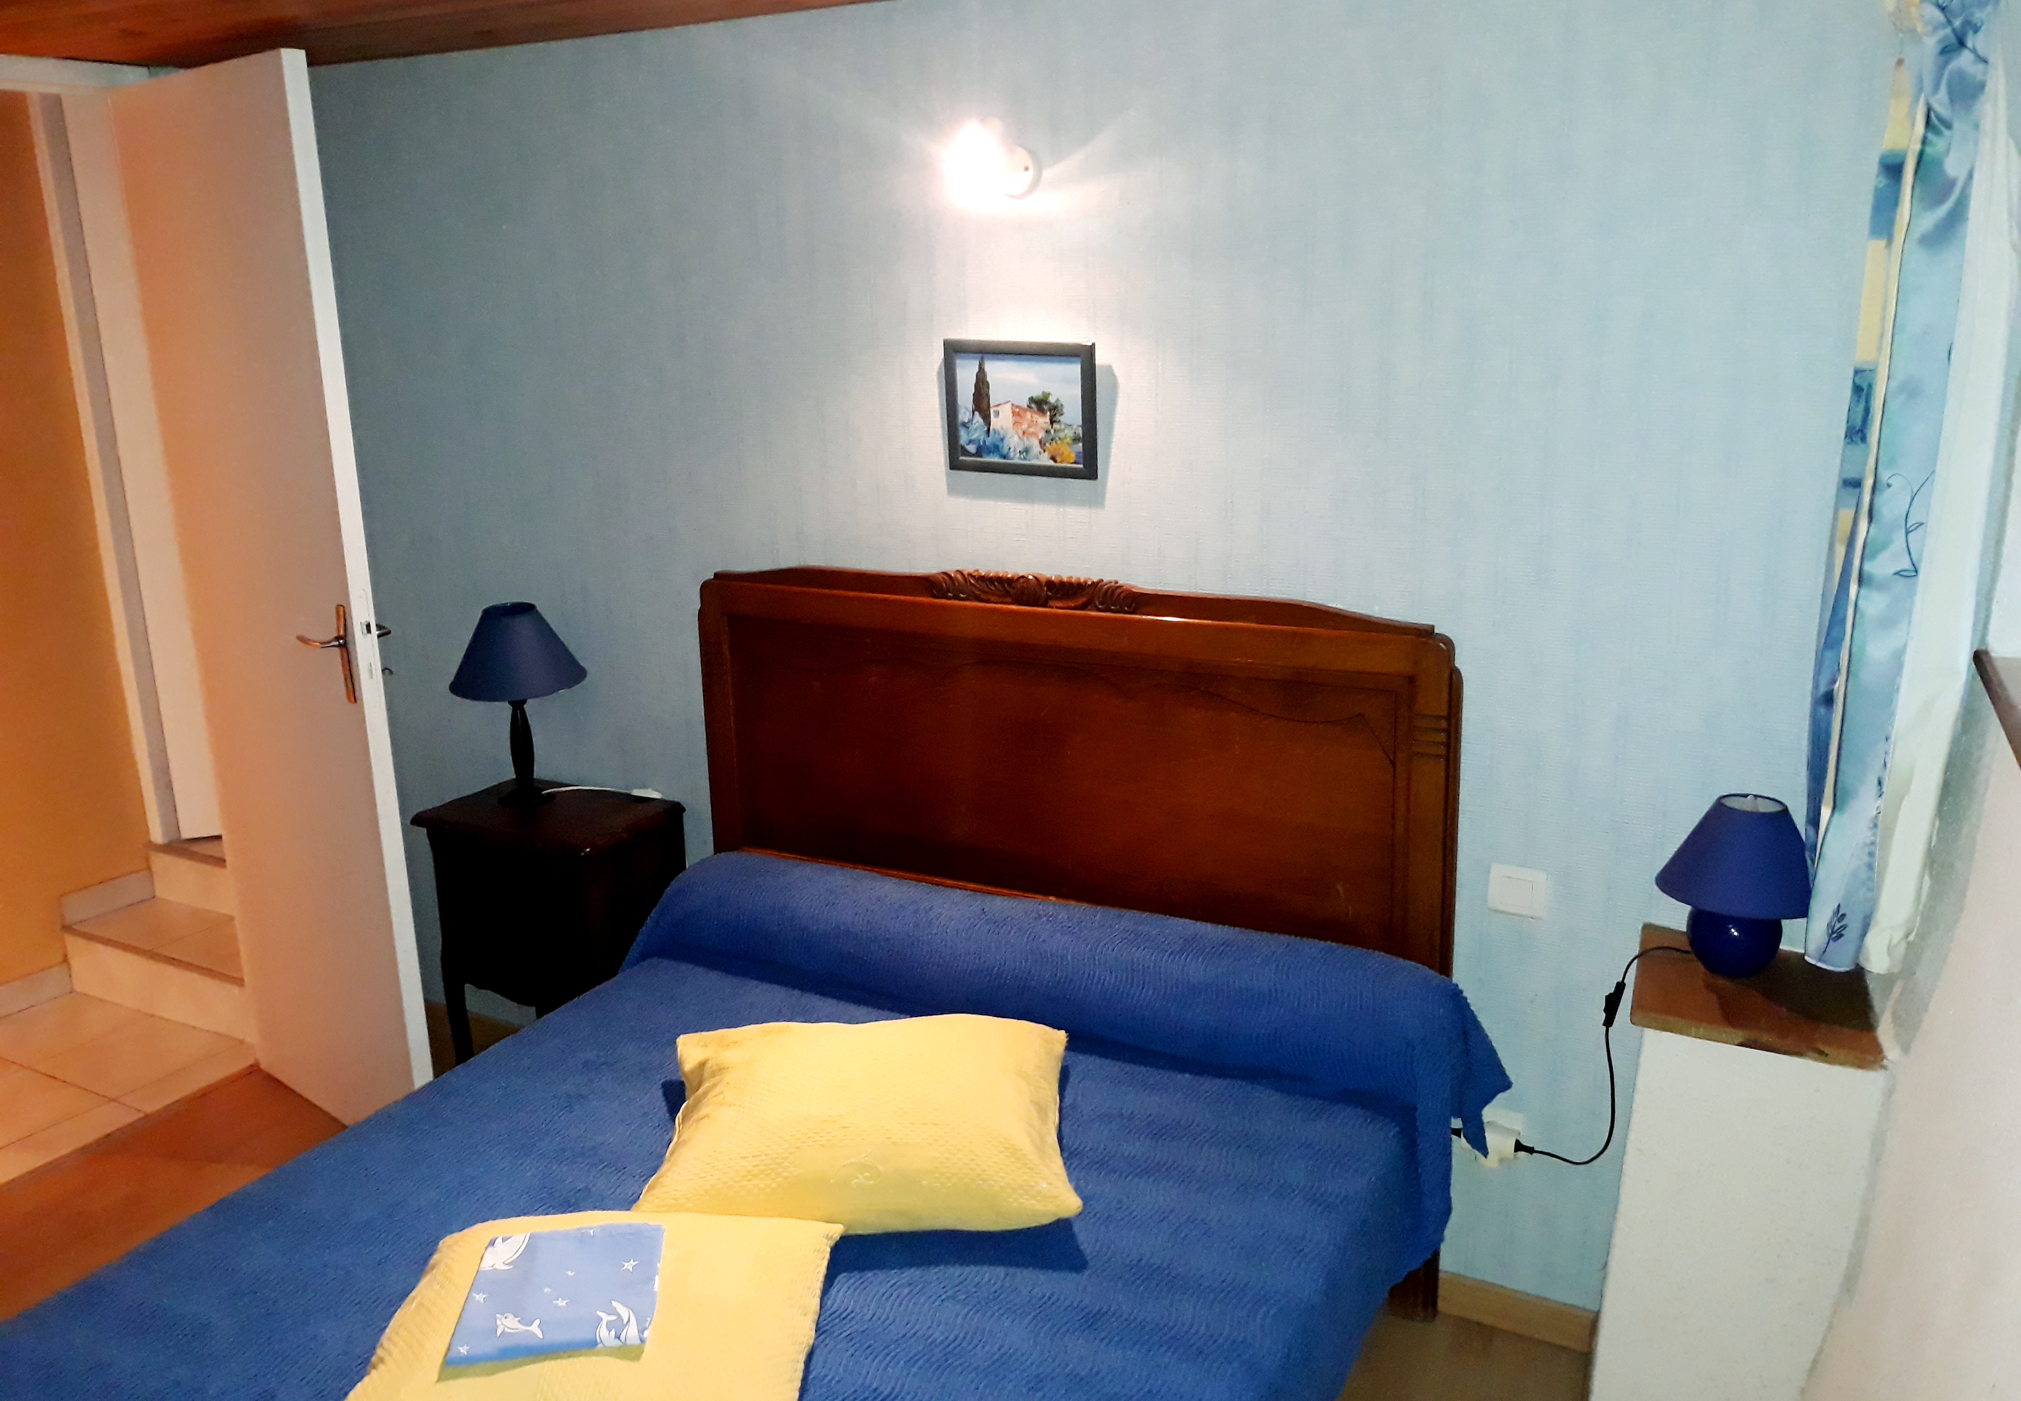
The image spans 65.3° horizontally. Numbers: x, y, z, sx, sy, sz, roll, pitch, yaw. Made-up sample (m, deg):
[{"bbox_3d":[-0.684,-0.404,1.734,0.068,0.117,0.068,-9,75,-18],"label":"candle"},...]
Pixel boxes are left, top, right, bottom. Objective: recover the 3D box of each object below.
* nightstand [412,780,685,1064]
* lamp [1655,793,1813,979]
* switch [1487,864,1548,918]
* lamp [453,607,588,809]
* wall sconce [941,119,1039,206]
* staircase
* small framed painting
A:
[{"bbox_3d":[-0.909,0.568,3.251,0.470,0.713,0.315,6,16,28],"label":"nightstand"},{"bbox_3d":[1.016,0.258,2.196,0.203,0.247,0.203,6,16,28],"label":"lamp"},{"bbox_3d":[0.788,0.296,2.449,0.081,0.077,0.012,6,16,28],"label":"switch"},{"bbox_3d":[-0.999,0.010,3.204,0.267,0.400,0.267,6,16,28],"label":"lamp"},{"bbox_3d":[-0.027,-0.858,2.523,0.115,0.120,0.140,6,16,28],"label":"wall sconce"},{"bbox_3d":[-2.030,0.597,4.062,0.800,0.310,0.430,6,16,28],"label":"staircase"},{"bbox_3d":[0.018,-0.493,2.662,0.285,0.224,0.020,6,16,28],"label":"small framed painting"}]

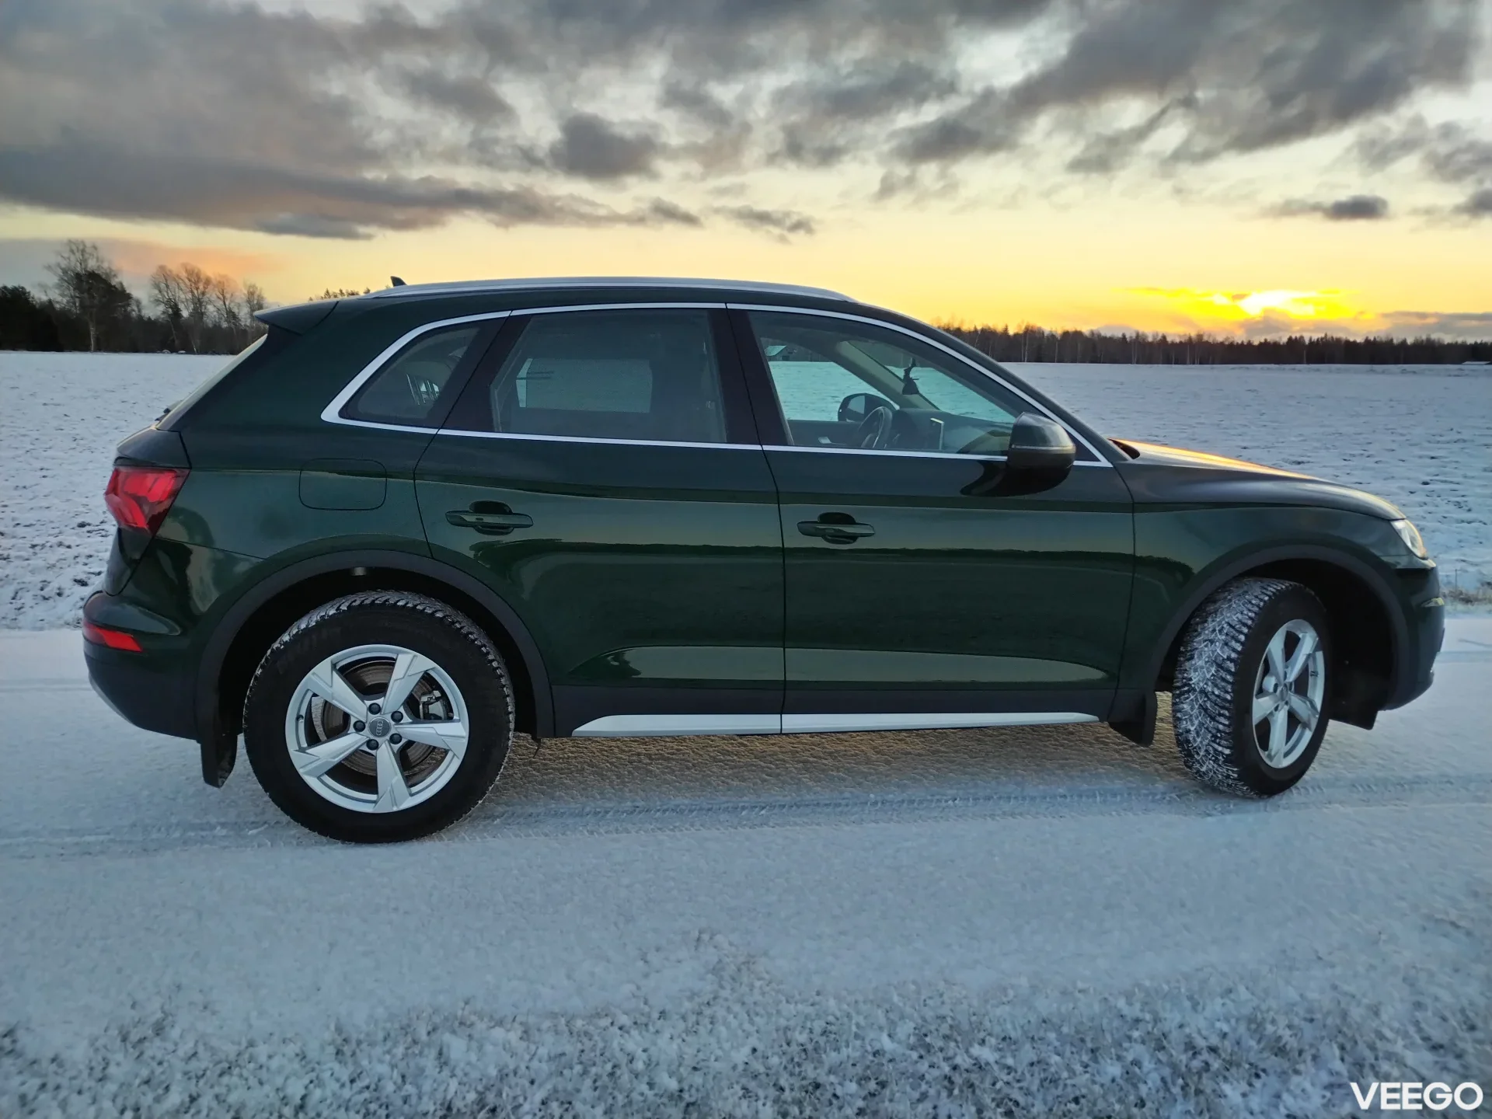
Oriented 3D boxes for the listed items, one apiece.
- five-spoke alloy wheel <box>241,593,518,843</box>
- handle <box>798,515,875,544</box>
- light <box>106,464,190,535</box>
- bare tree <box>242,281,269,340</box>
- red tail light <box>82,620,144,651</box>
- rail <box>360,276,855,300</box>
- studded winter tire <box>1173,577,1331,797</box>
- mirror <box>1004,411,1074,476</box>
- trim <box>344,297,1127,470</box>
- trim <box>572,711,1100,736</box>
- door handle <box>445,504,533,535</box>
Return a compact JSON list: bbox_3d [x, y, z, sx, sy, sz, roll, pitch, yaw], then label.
[{"bbox_3d":[-1.056,0.463,3.271,0.735,0.733,0.240,-1,10,-10],"label":"five-spoke alloy wheel"},{"bbox_3d":[0.265,-0.087,3.271,0.234,0.081,0.060,-1,10,-10],"label":"handle"},{"bbox_3d":[-1.699,-0.182,3.181,0.322,0.185,0.375,-1,10,-10],"label":"light"},{"bbox_3d":[-83.202,-40.909,190.000,4.800,12.600,4.800,1,10,0],"label":"bare tree"},{"bbox_3d":[-1.826,0.218,3.227,0.275,0.088,0.380,-1,10,-10],"label":"red tail light"},{"bbox_3d":[-0.385,-0.816,3.400,1.485,0.090,0.080,-1,10,-10],"label":"rail"},{"bbox_3d":[1.720,0.421,3.761,0.735,0.733,0.240,-8,13,-40],"label":"studded winter tire"},{"bbox_3d":[0.842,-0.343,3.314,0.225,0.187,0.230,-1,10,-10],"label":"mirror"},{"bbox_3d":[-0.022,-0.525,3.342,2.370,0.478,0.210,-1,10,-10],"label":"trim"},{"bbox_3d":[0.306,0.485,3.410,1.650,0.070,0.055,0,10,-10],"label":"trim"},{"bbox_3d":[-0.707,-0.109,3.097,0.238,0.086,0.060,-1,10,-10],"label":"door handle"}]

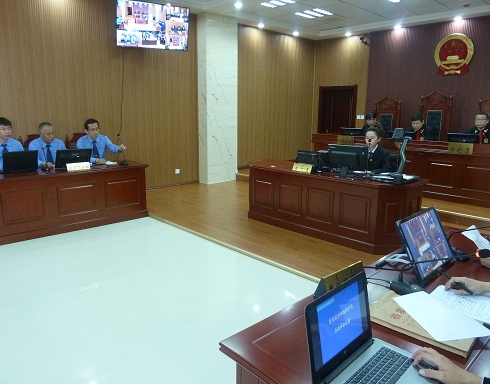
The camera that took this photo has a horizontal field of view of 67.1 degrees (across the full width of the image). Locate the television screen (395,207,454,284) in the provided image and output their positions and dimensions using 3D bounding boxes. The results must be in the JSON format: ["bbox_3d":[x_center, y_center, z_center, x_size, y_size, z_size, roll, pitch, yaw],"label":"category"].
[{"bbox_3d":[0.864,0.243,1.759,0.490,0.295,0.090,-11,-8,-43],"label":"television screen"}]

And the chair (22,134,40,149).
[{"bbox_3d":[-2.727,-0.229,5.267,0.600,1.130,0.600,-11,17,-43],"label":"chair"}]

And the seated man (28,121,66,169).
[{"bbox_3d":[-2.827,-0.314,5.383,0.520,1.360,0.780,-11,16,-43],"label":"seated man"}]

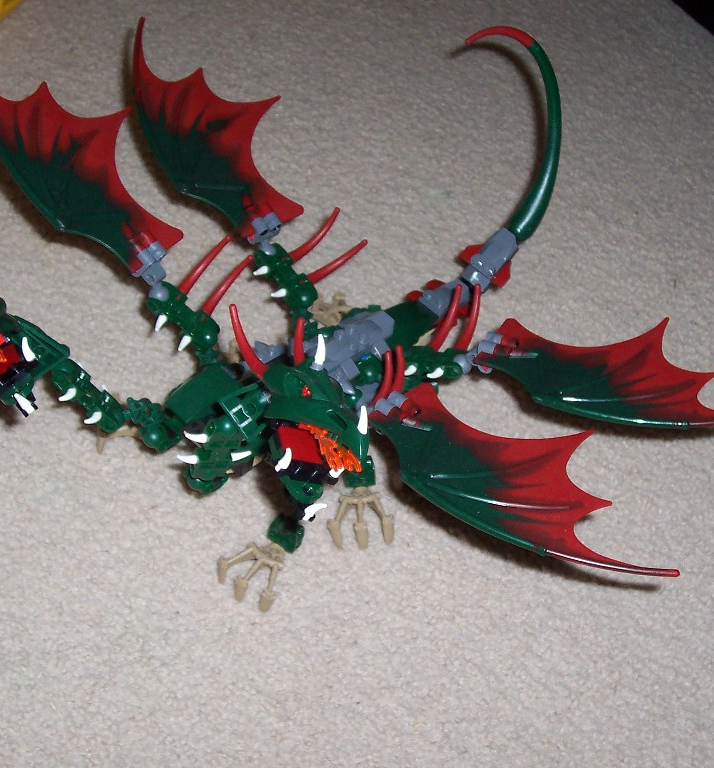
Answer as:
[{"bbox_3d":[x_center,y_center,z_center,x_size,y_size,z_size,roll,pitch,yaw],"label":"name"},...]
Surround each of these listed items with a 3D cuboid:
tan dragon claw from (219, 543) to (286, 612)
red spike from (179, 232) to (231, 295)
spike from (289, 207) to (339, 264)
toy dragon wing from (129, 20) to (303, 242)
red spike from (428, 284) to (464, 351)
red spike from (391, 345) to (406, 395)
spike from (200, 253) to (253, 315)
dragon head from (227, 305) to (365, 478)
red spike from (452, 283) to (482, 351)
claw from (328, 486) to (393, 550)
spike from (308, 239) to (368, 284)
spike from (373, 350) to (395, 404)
[{"bbox_3d":[-0.049,0.089,0.651,0.032,0.018,0.029,31,53,13],"label":"tan dragon claw"},{"bbox_3d":[-0.073,-0.057,0.655,0.009,0.040,0.006,42,7,-8],"label":"red spike"},{"bbox_3d":[-0.022,-0.078,0.719,0.038,0.005,0.009,-48,109,-8],"label":"spike"},{"bbox_3d":[-0.072,-0.139,0.712,0.079,0.015,0.157,-13,62,-25],"label":"toy dragon wing"},{"bbox_3d":[0.044,-0.032,0.651,0.005,0.039,0.009,39,40,26],"label":"red spike"},{"bbox_3d":[0.018,-0.005,0.598,0.009,0.038,0.005,-35,59,-30],"label":"red spike"},{"bbox_3d":[-0.063,-0.048,0.668,0.005,0.009,0.038,39,85,26],"label":"spike"},{"bbox_3d":[-0.022,0.005,0.522,0.038,0.055,0.068,11,8,-41],"label":"dragon head"},{"bbox_3d":[0.056,-0.032,0.672,0.009,0.038,0.006,16,16,3],"label":"red spike"},{"bbox_3d":[0.002,0.065,0.657,0.032,0.017,0.028,3,41,-13],"label":"claw"},{"bbox_3d":[-0.009,-0.060,0.668,0.009,0.039,0.006,54,10,-4],"label":"spike"},{"bbox_3d":[0.012,-0.002,0.622,0.009,0.037,0.006,13,22,-2],"label":"spike"}]

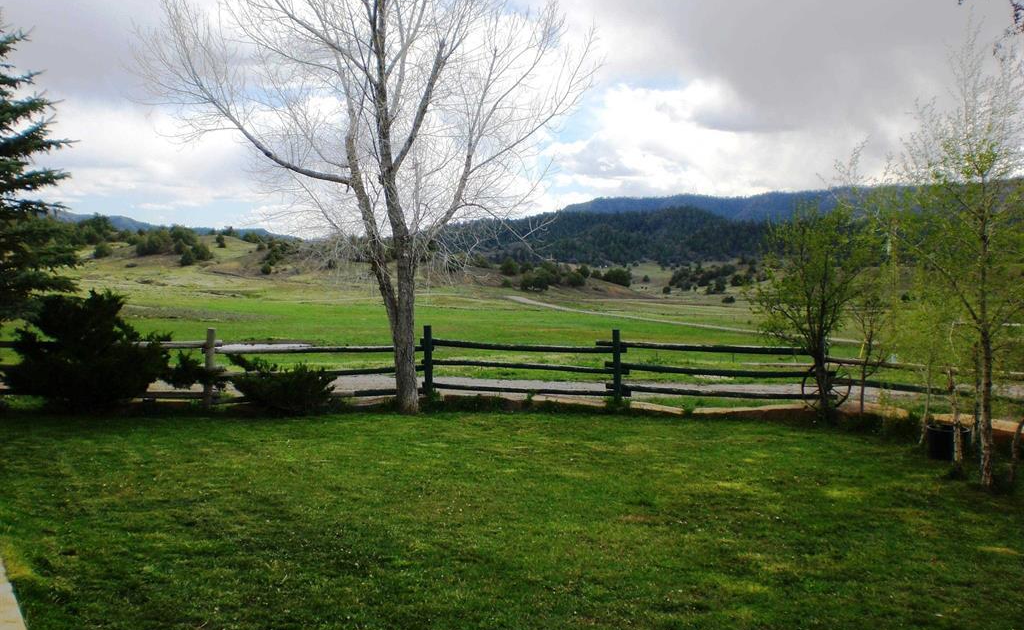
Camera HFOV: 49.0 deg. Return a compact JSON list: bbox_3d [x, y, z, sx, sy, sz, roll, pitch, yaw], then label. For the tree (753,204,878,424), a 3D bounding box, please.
[{"bbox_3d":[3.983,-0.020,14.800,1.630,2.900,1.600,0,1,0],"label":"tree"}]

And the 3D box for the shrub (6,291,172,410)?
[{"bbox_3d":[-5.713,0.494,15.200,2.220,1.600,1.900,0,1,0],"label":"shrub"}]

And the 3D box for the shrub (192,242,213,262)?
[{"bbox_3d":[-49.560,-10.168,180.000,3.200,3.200,3.100,0,1,0],"label":"shrub"}]

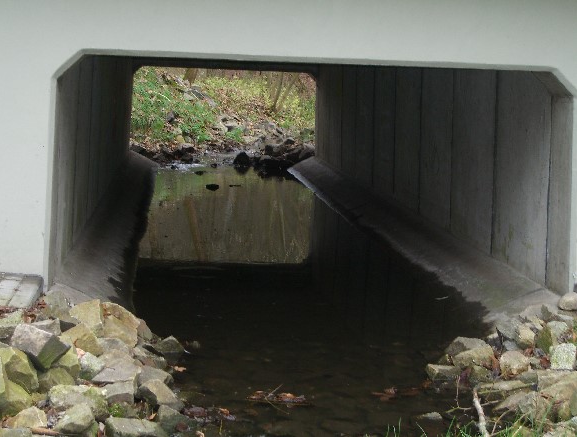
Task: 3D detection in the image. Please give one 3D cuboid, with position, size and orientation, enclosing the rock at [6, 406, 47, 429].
[{"bbox_3d":[-1.373,1.043,6.000,0.197,0.100,0.177,0,7,-13],"label":"rock"}]

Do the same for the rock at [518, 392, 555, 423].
[{"bbox_3d":[1.494,1.138,6.896,0.216,0.126,0.216,4,7,13],"label":"rock"}]

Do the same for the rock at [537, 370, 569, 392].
[{"bbox_3d":[1.607,0.986,6.969,0.220,0.120,0.190,1,7,0],"label":"rock"}]

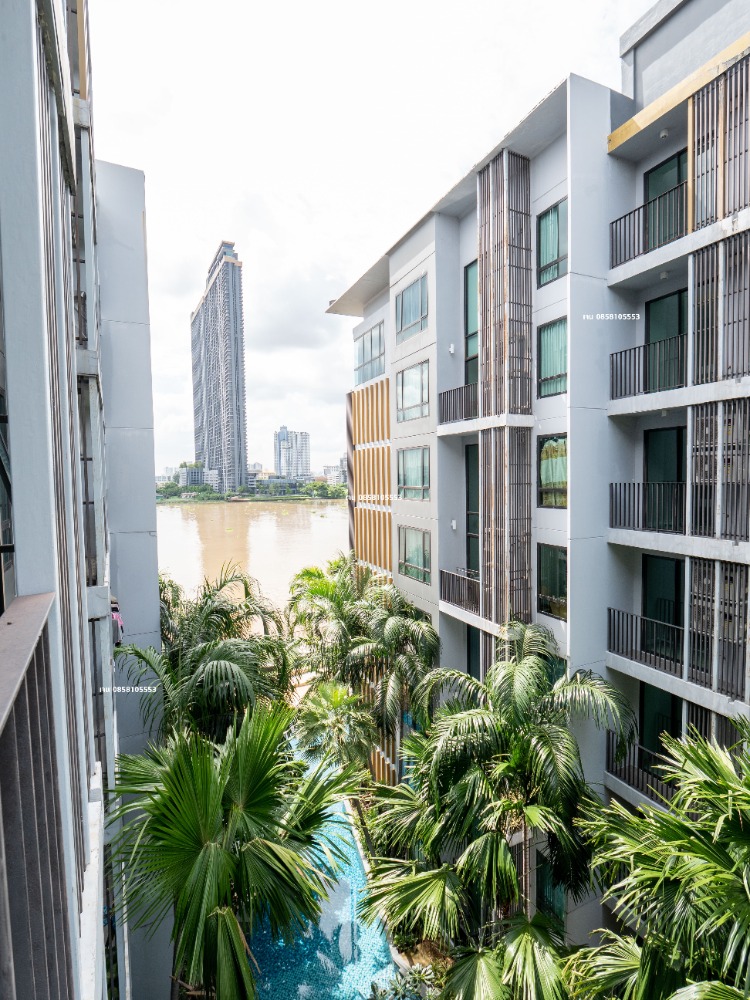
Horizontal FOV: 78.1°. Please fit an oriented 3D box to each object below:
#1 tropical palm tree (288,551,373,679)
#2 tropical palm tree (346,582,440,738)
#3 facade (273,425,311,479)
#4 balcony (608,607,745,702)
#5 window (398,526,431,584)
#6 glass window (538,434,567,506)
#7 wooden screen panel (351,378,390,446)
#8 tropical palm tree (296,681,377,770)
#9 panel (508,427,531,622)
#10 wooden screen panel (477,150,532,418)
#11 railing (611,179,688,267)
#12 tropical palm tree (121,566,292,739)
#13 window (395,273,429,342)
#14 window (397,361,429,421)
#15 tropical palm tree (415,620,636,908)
[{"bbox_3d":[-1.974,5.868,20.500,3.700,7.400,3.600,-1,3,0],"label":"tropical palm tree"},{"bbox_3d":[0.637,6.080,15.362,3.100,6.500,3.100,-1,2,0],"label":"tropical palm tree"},{"bbox_3d":[-92.817,-47.252,520.000,40.000,71.000,32.000,-1,3,-10],"label":"facade"},{"bbox_3d":[6.402,3.027,9.634,1.000,1.050,2.750,-2,3,-26],"label":"balcony"},{"bbox_3d":[1.420,1.973,16.726,0.100,1.860,2.200,-2,3,-26],"label":"window"},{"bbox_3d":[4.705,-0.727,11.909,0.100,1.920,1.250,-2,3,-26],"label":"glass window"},{"bbox_3d":[-0.166,-4.016,21.623,0.180,2.680,4.100,-2,3,-26],"label":"wooden screen panel"},{"bbox_3d":[-1.624,10.087,19.623,3.400,4.200,3.400,-1,2,0],"label":"tropical palm tree"},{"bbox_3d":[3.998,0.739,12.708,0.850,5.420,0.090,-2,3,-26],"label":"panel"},{"bbox_3d":[3.618,-5.747,12.831,0.950,6.830,1.200,-2,3,-26],"label":"wooden screen panel"},{"bbox_3d":[6.006,-5.621,9.760,1.000,1.020,1.650,-2,3,-26],"label":"railing"},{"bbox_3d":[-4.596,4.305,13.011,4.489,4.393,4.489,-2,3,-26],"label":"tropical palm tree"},{"bbox_3d":[1.341,-6.692,16.451,0.120,1.900,2.170,-2,3,-26],"label":"window"},{"bbox_3d":[1.390,-3.855,16.579,0.120,1.960,2.190,-2,3,-26],"label":"window"},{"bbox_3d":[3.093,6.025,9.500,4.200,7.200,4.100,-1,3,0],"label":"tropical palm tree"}]

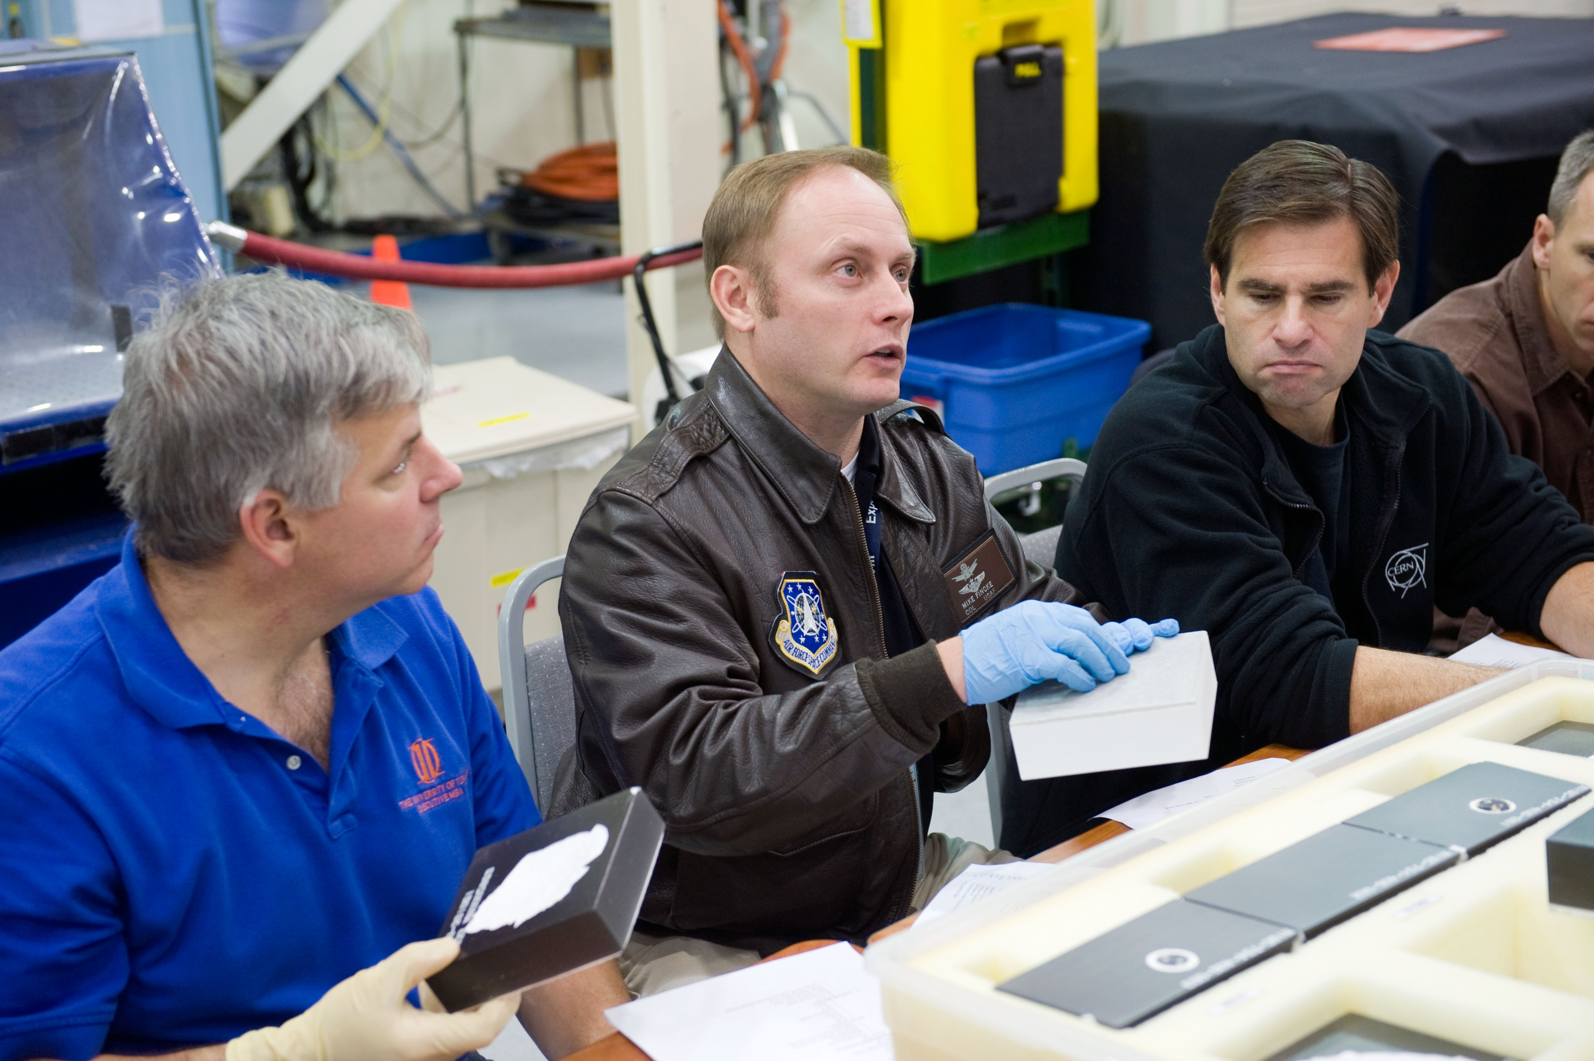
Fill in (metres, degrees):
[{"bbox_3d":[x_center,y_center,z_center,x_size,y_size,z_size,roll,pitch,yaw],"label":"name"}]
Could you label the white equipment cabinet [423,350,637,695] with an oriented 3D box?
[{"bbox_3d":[-0.640,0.023,4.739,0.500,0.500,0.610,-13,19,-33],"label":"white equipment cabinet"}]

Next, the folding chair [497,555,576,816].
[{"bbox_3d":[0.066,0.440,2.495,0.460,0.870,0.520,-15,20,-38],"label":"folding chair"}]

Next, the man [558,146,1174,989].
[{"bbox_3d":[0.101,0.287,2.332,0.570,1.250,0.750,-16,21,-41],"label":"man"}]

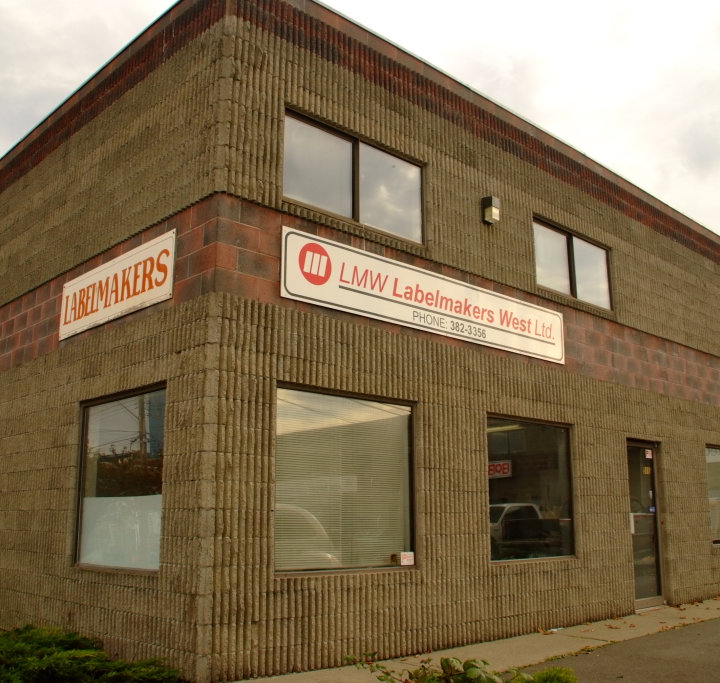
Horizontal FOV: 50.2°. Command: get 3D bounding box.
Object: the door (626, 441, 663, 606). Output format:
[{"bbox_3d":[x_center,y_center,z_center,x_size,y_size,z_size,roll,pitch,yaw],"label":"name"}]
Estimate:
[{"bbox_3d":[3.749,2.383,10.067,0.930,2.120,0.110,12,-17,-42],"label":"door"}]

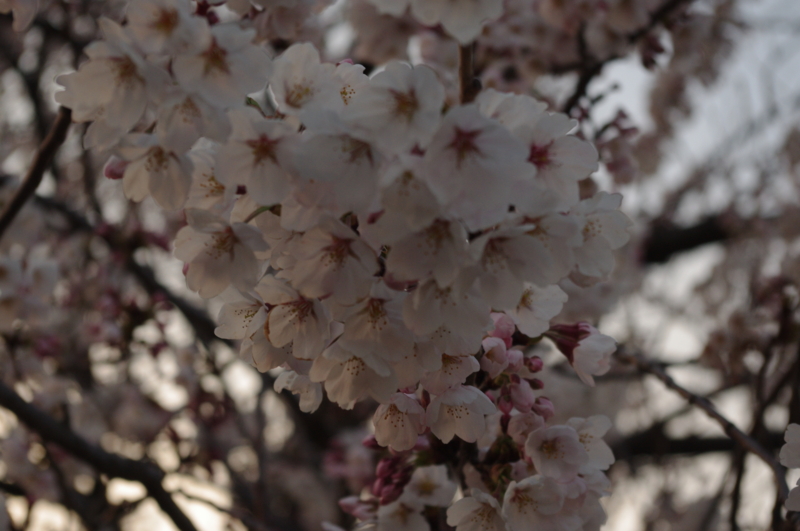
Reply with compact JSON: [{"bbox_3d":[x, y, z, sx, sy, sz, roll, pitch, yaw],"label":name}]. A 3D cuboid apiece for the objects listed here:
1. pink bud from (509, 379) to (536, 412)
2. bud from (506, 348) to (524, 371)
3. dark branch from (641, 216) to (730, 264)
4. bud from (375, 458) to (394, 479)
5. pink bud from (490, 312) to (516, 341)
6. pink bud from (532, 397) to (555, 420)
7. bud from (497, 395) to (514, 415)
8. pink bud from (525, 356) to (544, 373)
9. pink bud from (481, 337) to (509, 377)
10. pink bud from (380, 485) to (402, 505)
[{"bbox_3d":[0.045,0.048,0.675,0.008,0.013,0.008,-26,-15,0],"label":"pink bud"},{"bbox_3d":[0.043,0.035,0.680,0.007,0.009,0.007,-6,-21,0],"label":"bud"},{"bbox_3d":[0.346,-0.030,2.200,0.114,0.036,0.036,-14,0,0],"label":"dark branch"},{"bbox_3d":[-0.006,0.080,0.715,0.006,0.009,0.006,35,-14,0],"label":"bud"},{"bbox_3d":[0.039,0.023,0.680,0.009,0.012,0.009,-18,-18,0],"label":"pink bud"},{"bbox_3d":[0.054,0.053,0.680,0.007,0.010,0.007,-42,-21,0],"label":"pink bud"},{"bbox_3d":[0.039,0.052,0.675,0.006,0.008,0.006,-3,-14,0],"label":"bud"},{"bbox_3d":[0.050,0.037,0.680,0.008,0.006,0.006,12,0,40],"label":"pink bud"},{"bbox_3d":[0.035,0.034,0.675,0.010,0.014,0.010,-6,-17,0],"label":"pink bud"},{"bbox_3d":[-0.003,0.090,0.715,0.011,0.006,0.006,-44,0,-21],"label":"pink bud"}]

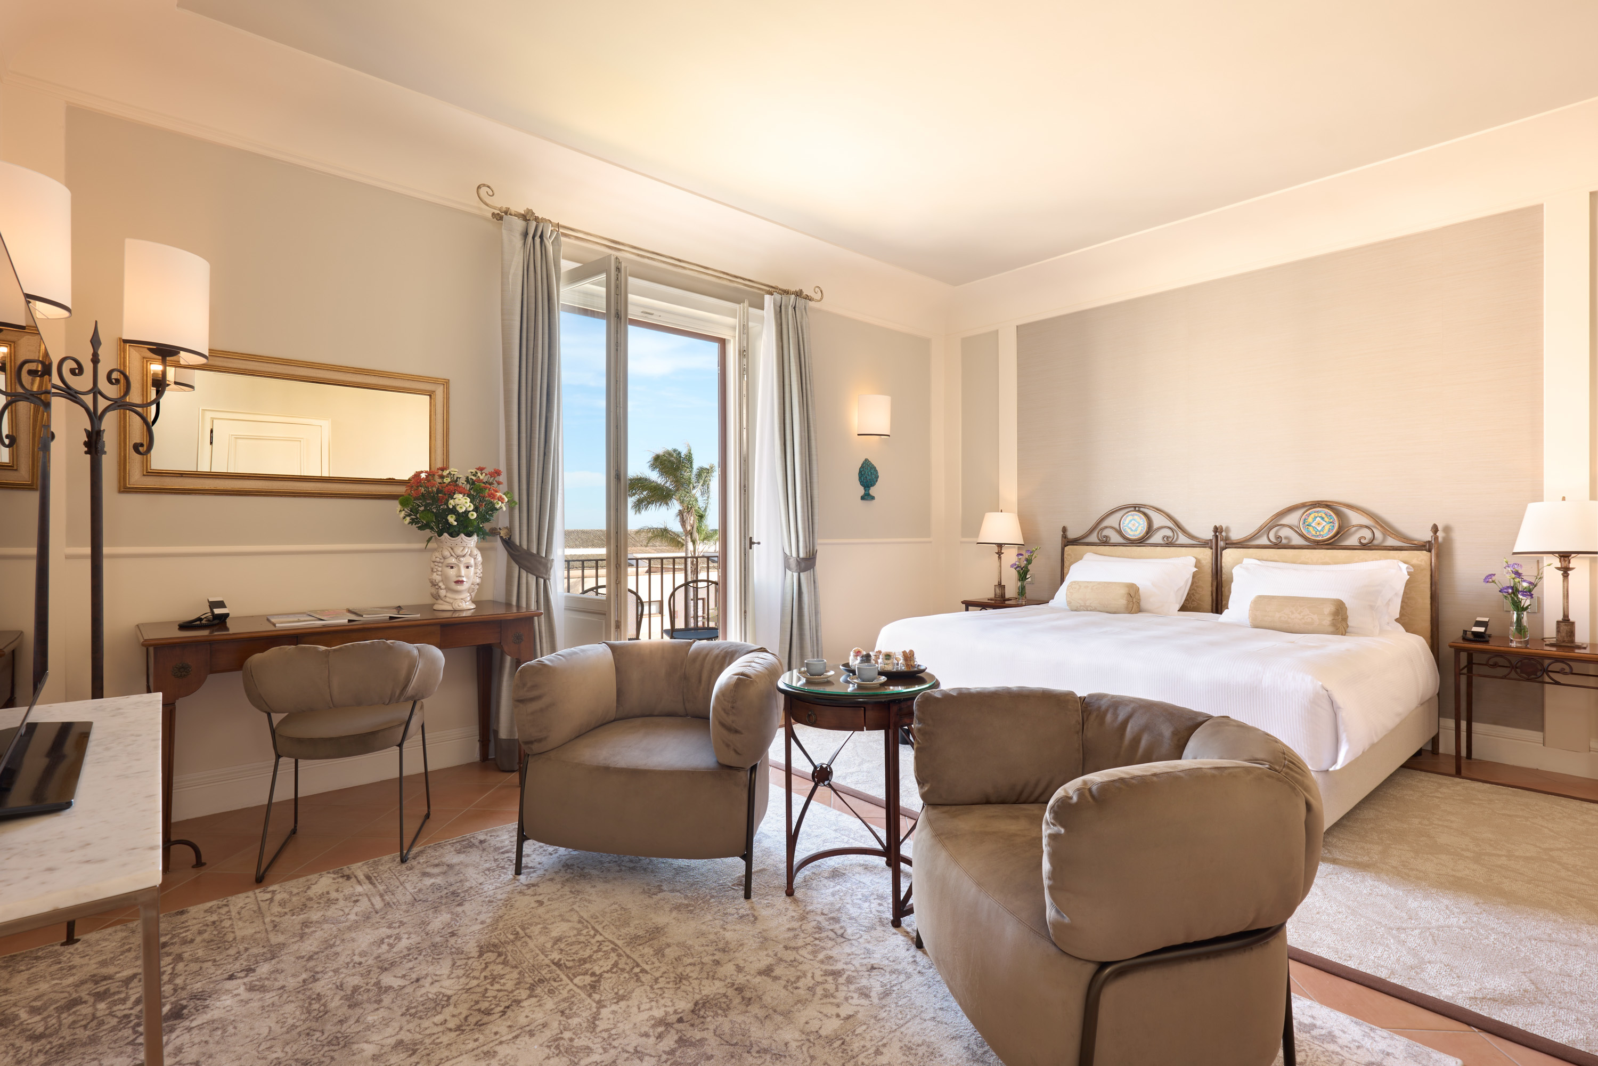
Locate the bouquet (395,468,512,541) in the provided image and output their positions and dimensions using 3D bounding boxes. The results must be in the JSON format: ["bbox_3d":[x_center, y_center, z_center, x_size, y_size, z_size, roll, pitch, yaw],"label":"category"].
[{"bbox_3d":[-1.535,-0.138,3.180,0.520,0.350,0.440,0,0,-41],"label":"bouquet"}]

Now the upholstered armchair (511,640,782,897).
[{"bbox_3d":[-0.475,0.768,2.567,0.840,0.690,0.790,0,0,11],"label":"upholstered armchair"}]

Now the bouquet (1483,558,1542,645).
[{"bbox_3d":[3.245,0.311,3.231,0.200,0.400,0.250,0,0,-41],"label":"bouquet"}]

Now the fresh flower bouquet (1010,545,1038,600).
[{"bbox_3d":[1.608,0.297,5.081,0.190,0.420,0.200,0,0,-41],"label":"fresh flower bouquet"}]

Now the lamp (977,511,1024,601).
[{"bbox_3d":[1.505,0.169,5.300,0.350,0.675,0.350,0,0,-41],"label":"lamp"}]

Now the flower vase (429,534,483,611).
[{"bbox_3d":[-1.550,0.169,3.200,0.240,0.345,0.240,0,0,-38],"label":"flower vase"}]

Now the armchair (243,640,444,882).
[{"bbox_3d":[-1.600,0.738,2.537,0.600,0.750,0.540,0,0,-18],"label":"armchair"}]

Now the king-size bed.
[{"bbox_3d":[1.795,0.465,3.702,2.060,1.290,2.040,0,0,-40],"label":"king-size bed"}]

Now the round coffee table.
[{"bbox_3d":[0.184,0.784,2.202,0.500,0.660,0.500,0,0,0],"label":"round coffee table"}]

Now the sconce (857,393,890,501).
[{"bbox_3d":[0.585,-0.639,5.231,0.280,0.790,0.150,0,0,-41],"label":"sconce"}]

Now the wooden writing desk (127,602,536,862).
[{"bbox_3d":[-1.793,0.727,2.896,1.290,0.770,0.550,0,0,-41],"label":"wooden writing desk"}]

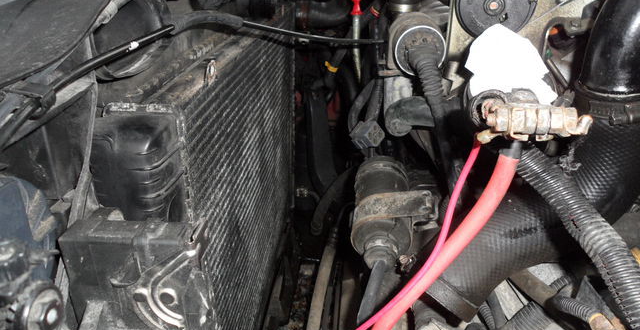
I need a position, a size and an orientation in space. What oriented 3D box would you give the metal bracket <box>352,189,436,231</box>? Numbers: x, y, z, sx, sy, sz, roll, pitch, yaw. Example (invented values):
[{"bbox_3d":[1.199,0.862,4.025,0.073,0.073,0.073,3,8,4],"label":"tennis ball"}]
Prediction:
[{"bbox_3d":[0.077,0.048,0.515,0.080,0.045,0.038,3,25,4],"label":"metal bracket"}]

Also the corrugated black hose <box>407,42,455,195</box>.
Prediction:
[{"bbox_3d":[0.127,-0.054,0.570,0.035,0.165,0.035,-12,20,11],"label":"corrugated black hose"}]

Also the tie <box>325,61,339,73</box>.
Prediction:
[{"bbox_3d":[0.019,-0.160,0.820,0.021,0.009,0.018,26,15,-7],"label":"tie"}]

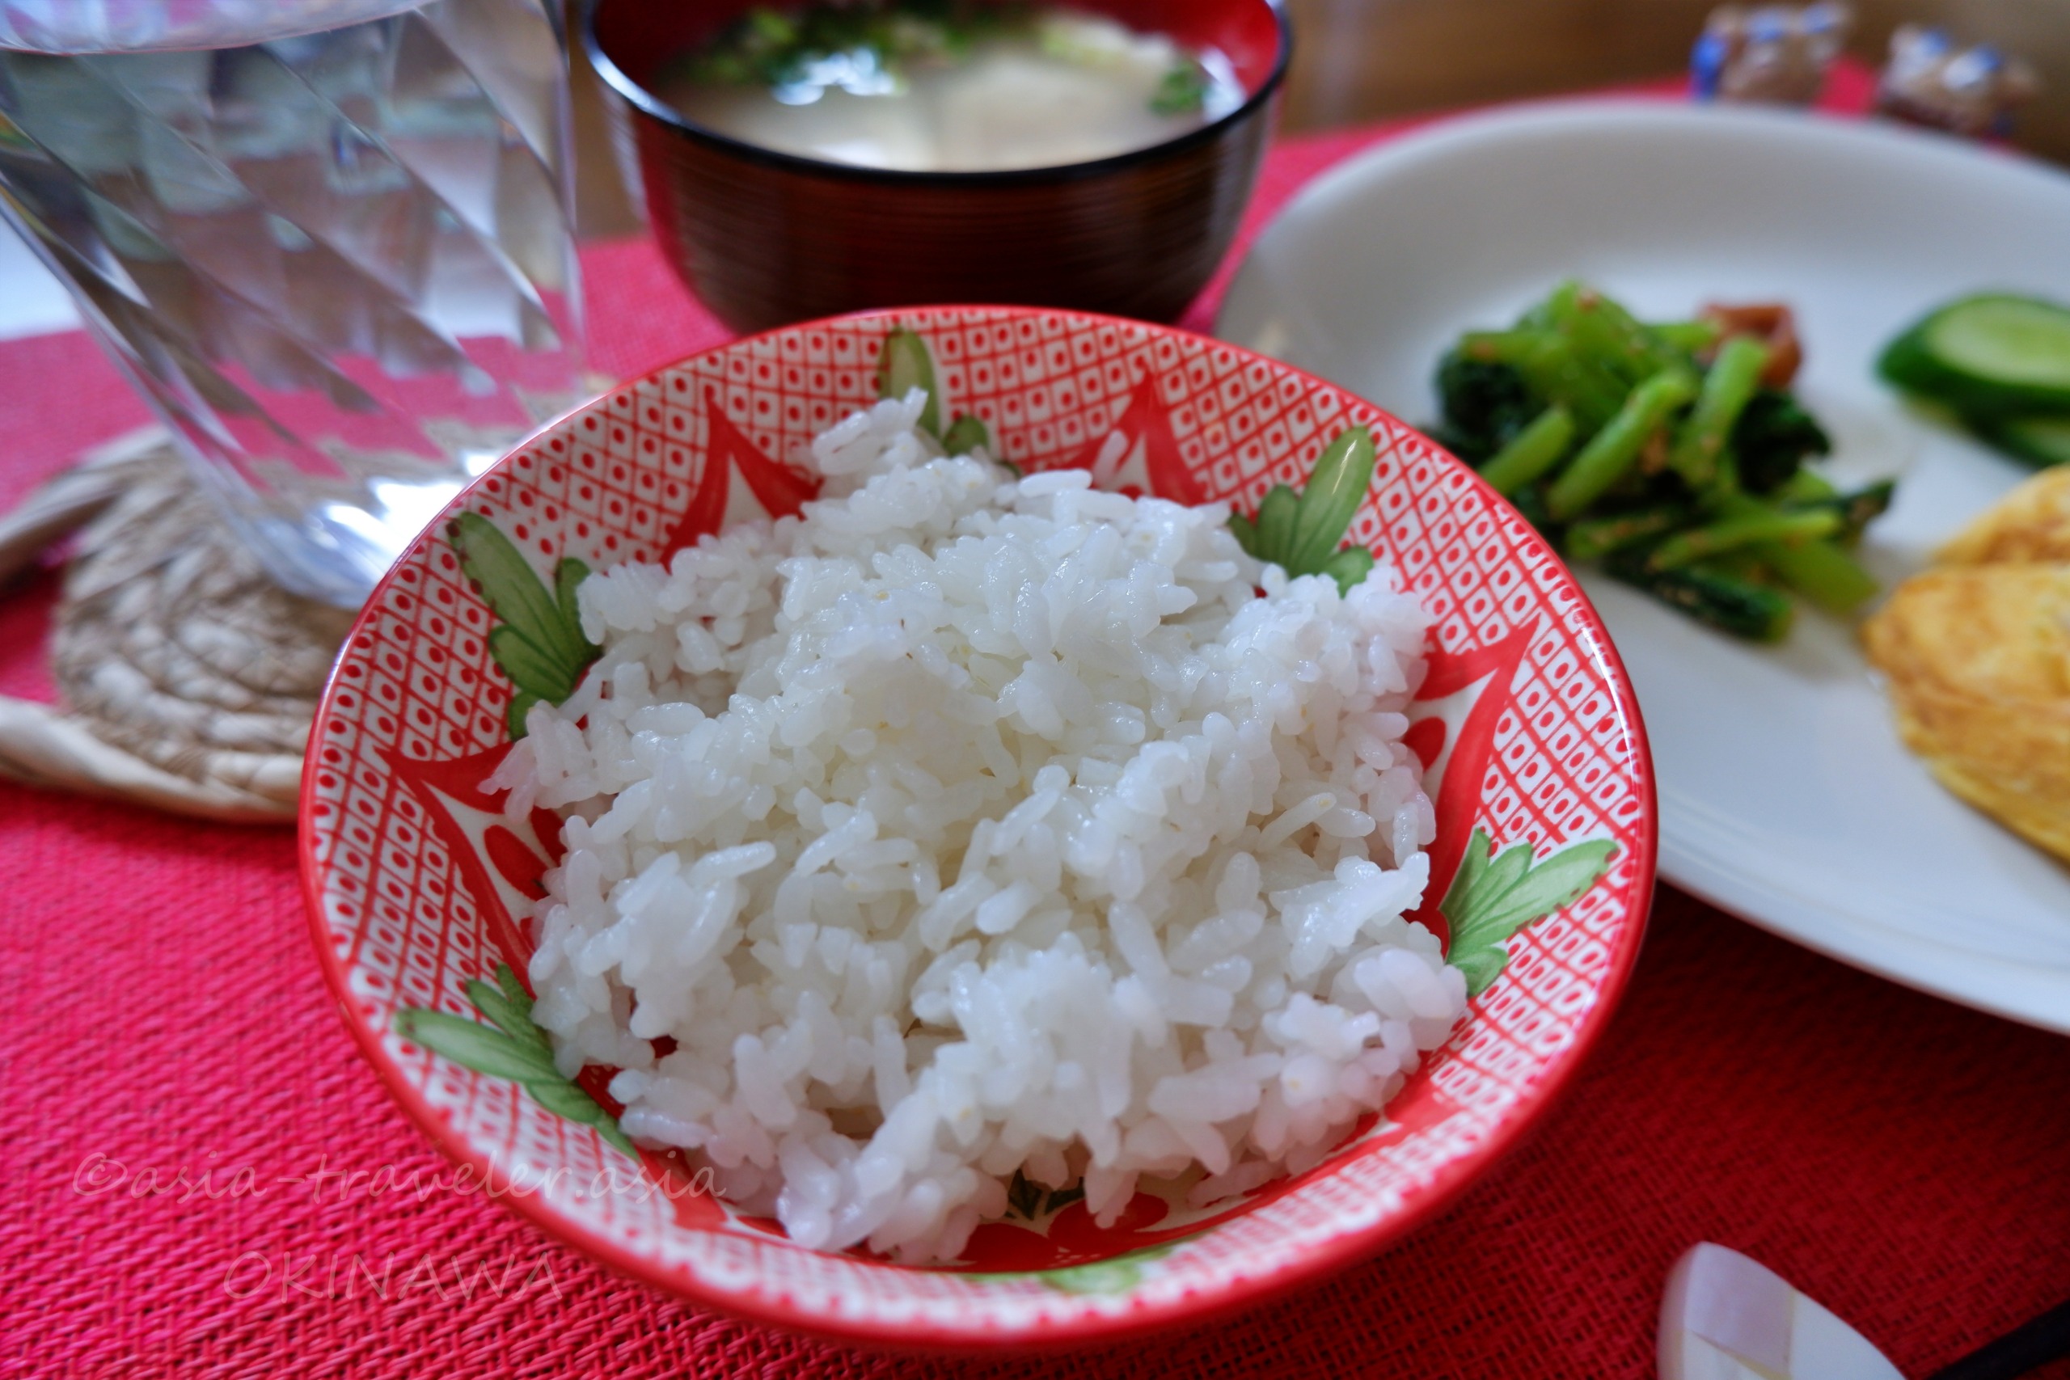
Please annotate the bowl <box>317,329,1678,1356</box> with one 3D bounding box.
[{"bbox_3d":[-0.005,0.017,0.150,0.124,0.060,0.124,1,48,-1],"label":"bowl"}]

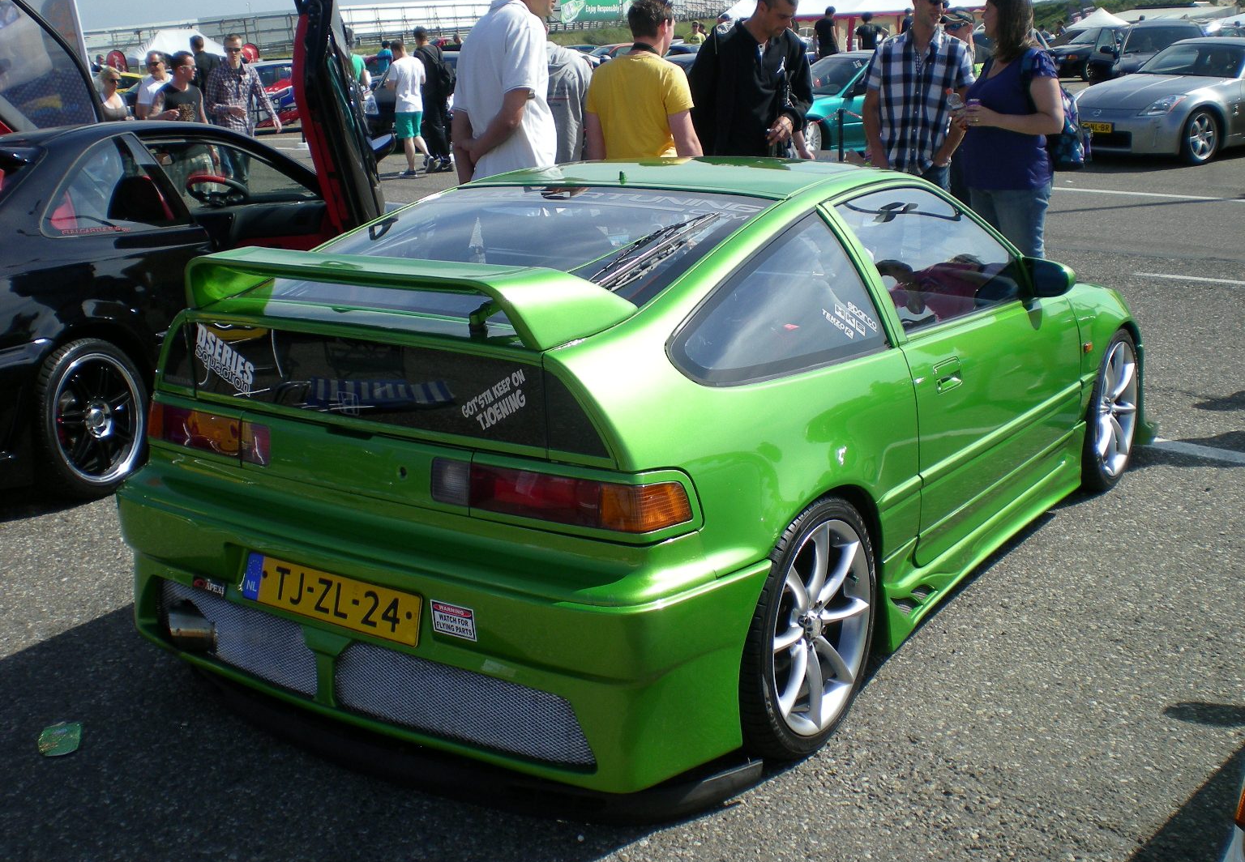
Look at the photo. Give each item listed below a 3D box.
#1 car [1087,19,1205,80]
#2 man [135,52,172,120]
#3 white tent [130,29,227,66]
[{"bbox_3d":[9.059,-6.149,22.880,1.700,1.400,4.000,4,16,20],"label":"car"},{"bbox_3d":[-4.079,-2.489,12.227,0.520,1.770,0.330,-6,16,-16],"label":"man"},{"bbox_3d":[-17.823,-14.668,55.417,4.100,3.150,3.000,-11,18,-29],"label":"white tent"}]

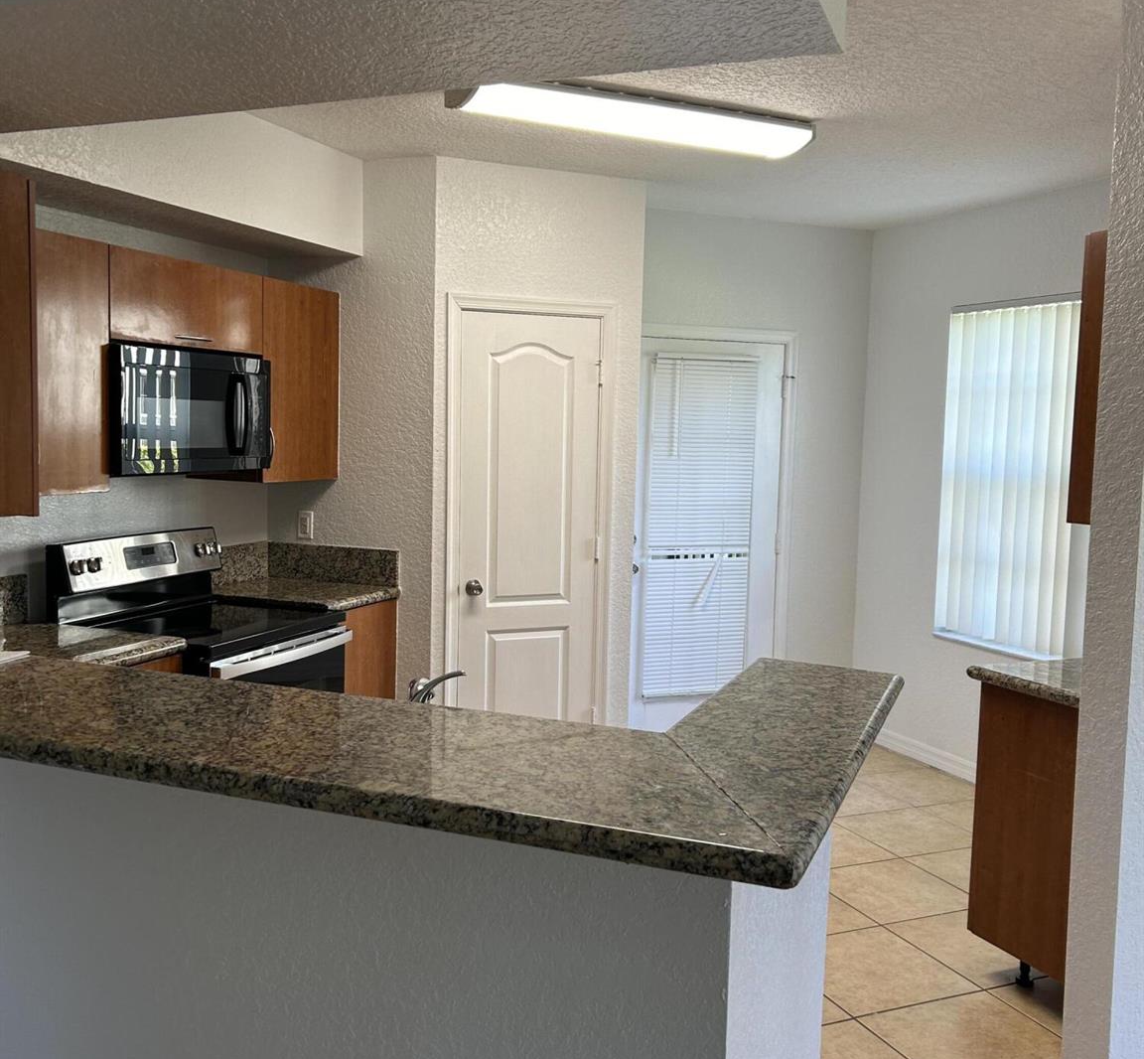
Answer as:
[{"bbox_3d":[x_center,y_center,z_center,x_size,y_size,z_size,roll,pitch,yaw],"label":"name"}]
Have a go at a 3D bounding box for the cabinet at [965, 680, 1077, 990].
[{"bbox_3d":[1.667,0.890,3.286,0.750,0.840,0.610,-1,5,-24],"label":"cabinet"}]

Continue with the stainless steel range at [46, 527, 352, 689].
[{"bbox_3d":[-1.288,0.620,4.075,0.700,1.180,0.762,3,5,21],"label":"stainless steel range"}]

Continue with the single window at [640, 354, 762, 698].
[{"bbox_3d":[0.634,-0.019,5.594,0.605,1.670,0.050,-1,5,-24],"label":"single window"}]

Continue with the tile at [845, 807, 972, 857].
[{"bbox_3d":[1.368,1.226,4.639,0.455,0.010,0.455,-1,5,-24],"label":"tile"}]

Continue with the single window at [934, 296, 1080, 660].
[{"bbox_3d":[1.909,-0.248,5.073,0.070,1.520,0.775,-1,5,-24],"label":"single window"}]

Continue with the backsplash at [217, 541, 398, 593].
[{"bbox_3d":[-1.100,0.168,4.631,0.660,0.165,0.470,3,5,21],"label":"backsplash"}]

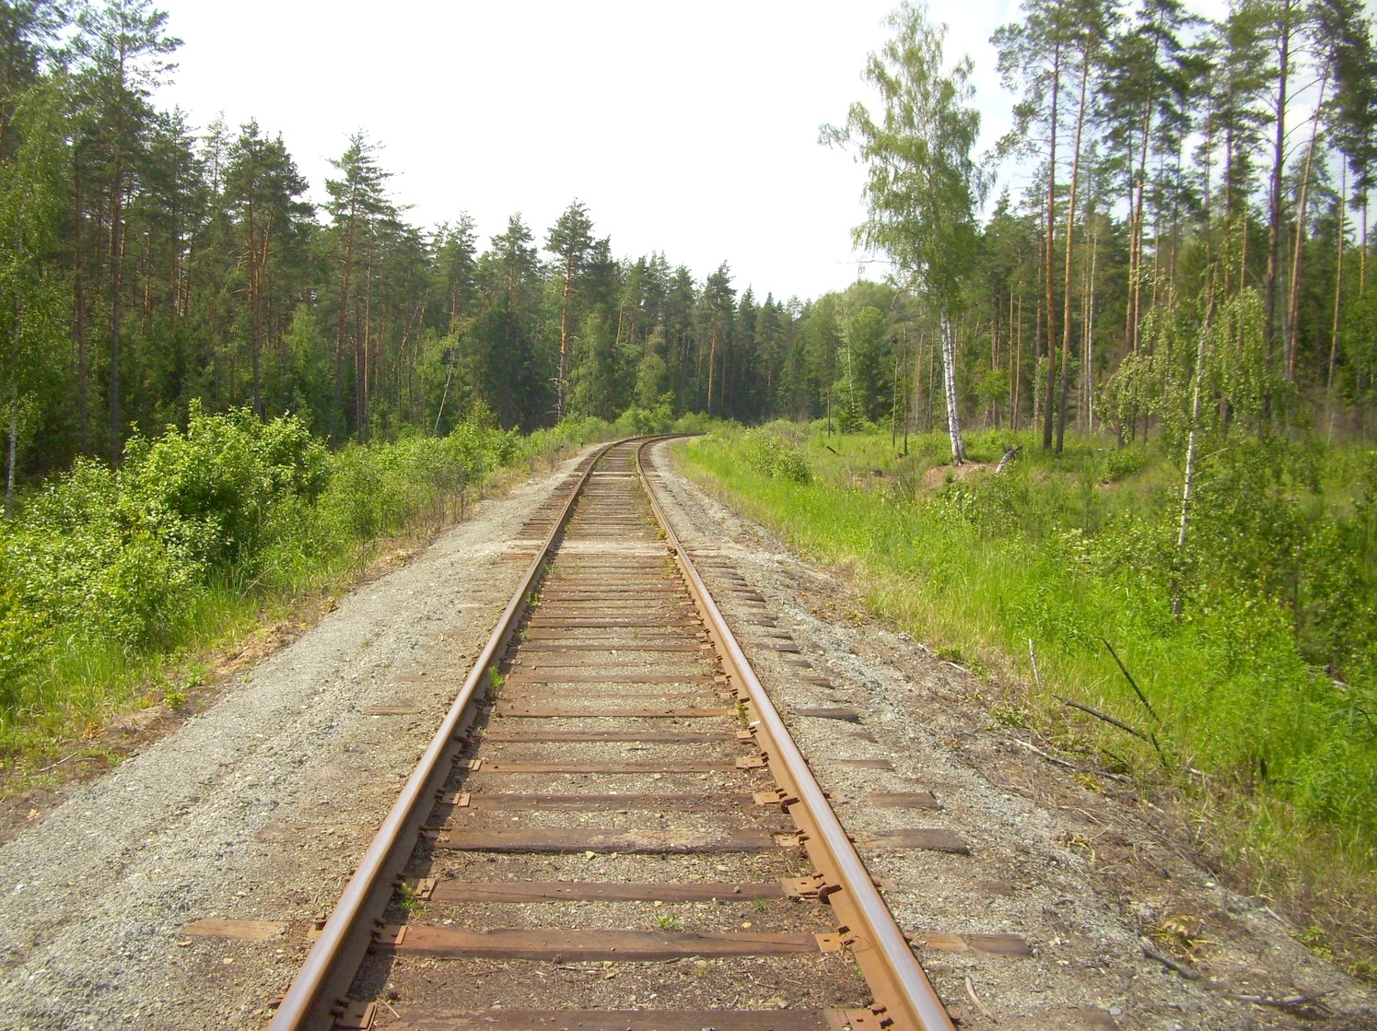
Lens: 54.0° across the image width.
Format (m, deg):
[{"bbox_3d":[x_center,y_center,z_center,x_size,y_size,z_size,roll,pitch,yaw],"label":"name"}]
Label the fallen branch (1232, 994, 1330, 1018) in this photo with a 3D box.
[{"bbox_3d":[1.759,1.419,3.955,0.290,0.045,0.120,1,4,-3],"label":"fallen branch"}]

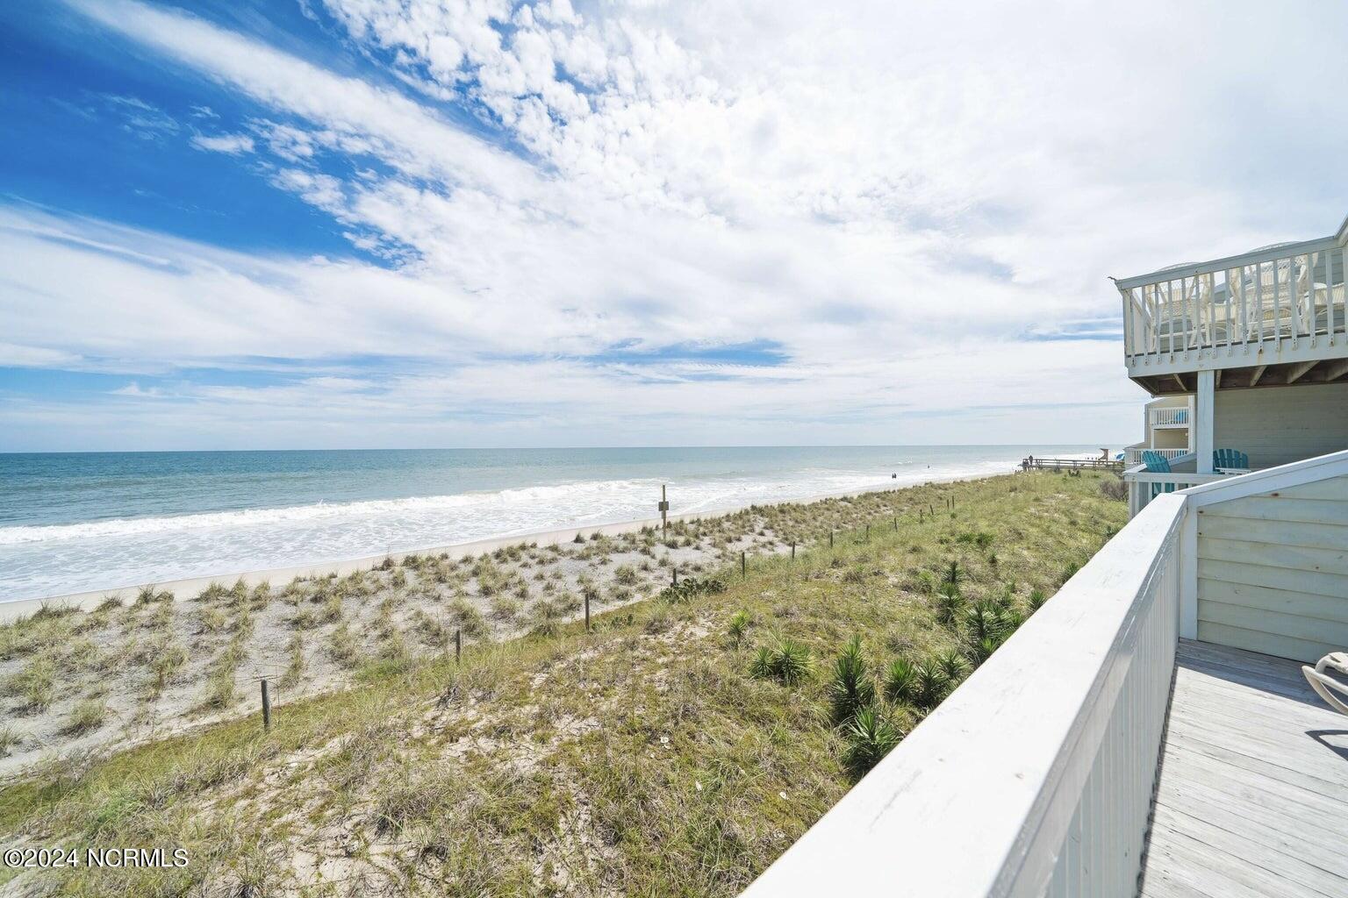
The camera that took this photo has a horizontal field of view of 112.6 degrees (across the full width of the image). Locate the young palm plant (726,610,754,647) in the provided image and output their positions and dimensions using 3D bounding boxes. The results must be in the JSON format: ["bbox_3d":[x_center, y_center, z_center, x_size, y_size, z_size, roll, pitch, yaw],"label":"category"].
[{"bbox_3d":[1.347,3.691,9.274,0.540,0.680,0.540,0,0,0],"label":"young palm plant"}]

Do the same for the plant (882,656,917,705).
[{"bbox_3d":[3.573,3.671,7.132,0.490,0.690,0.490,0,0,0],"label":"plant"}]

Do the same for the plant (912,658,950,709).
[{"bbox_3d":[4.000,3.652,7.016,0.510,0.730,0.510,0,0,0],"label":"plant"}]

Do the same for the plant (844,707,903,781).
[{"bbox_3d":[2.480,3.660,5.604,0.700,0.730,0.700,0,0,0],"label":"plant"}]

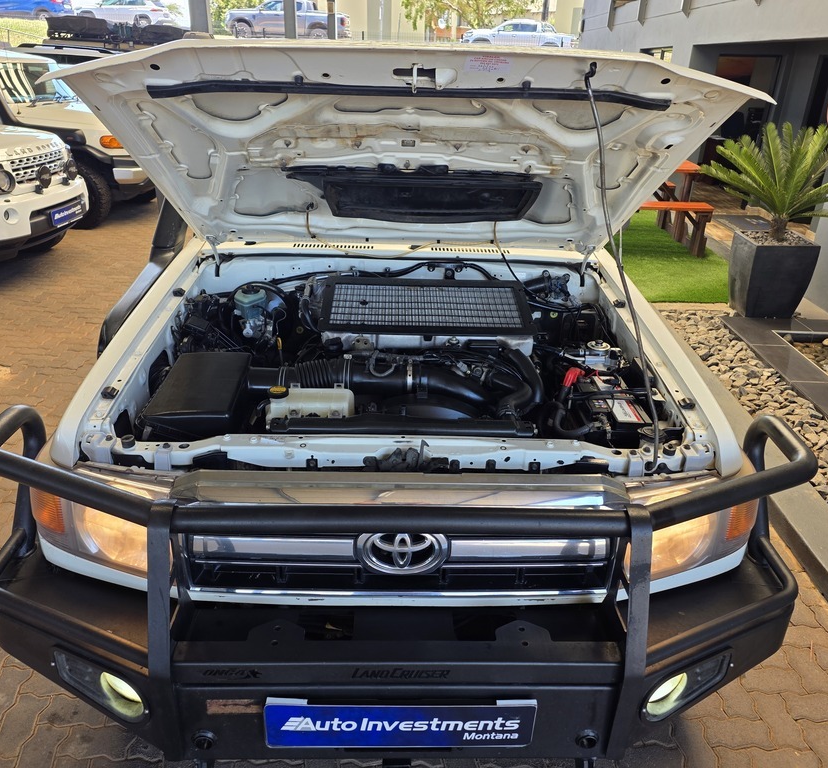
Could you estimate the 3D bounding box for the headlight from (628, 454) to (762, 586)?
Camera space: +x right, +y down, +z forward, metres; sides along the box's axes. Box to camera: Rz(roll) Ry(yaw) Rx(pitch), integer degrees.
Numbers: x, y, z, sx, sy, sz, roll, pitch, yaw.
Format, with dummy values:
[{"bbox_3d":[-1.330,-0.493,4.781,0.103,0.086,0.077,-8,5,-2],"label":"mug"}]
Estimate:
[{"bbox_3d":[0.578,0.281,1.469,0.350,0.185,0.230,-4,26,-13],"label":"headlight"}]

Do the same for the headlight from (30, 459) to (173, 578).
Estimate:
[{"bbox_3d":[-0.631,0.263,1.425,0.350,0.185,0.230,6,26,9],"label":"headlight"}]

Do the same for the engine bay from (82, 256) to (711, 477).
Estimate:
[{"bbox_3d":[-0.041,0.025,1.950,1.420,0.500,1.140,1,25,-2],"label":"engine bay"}]

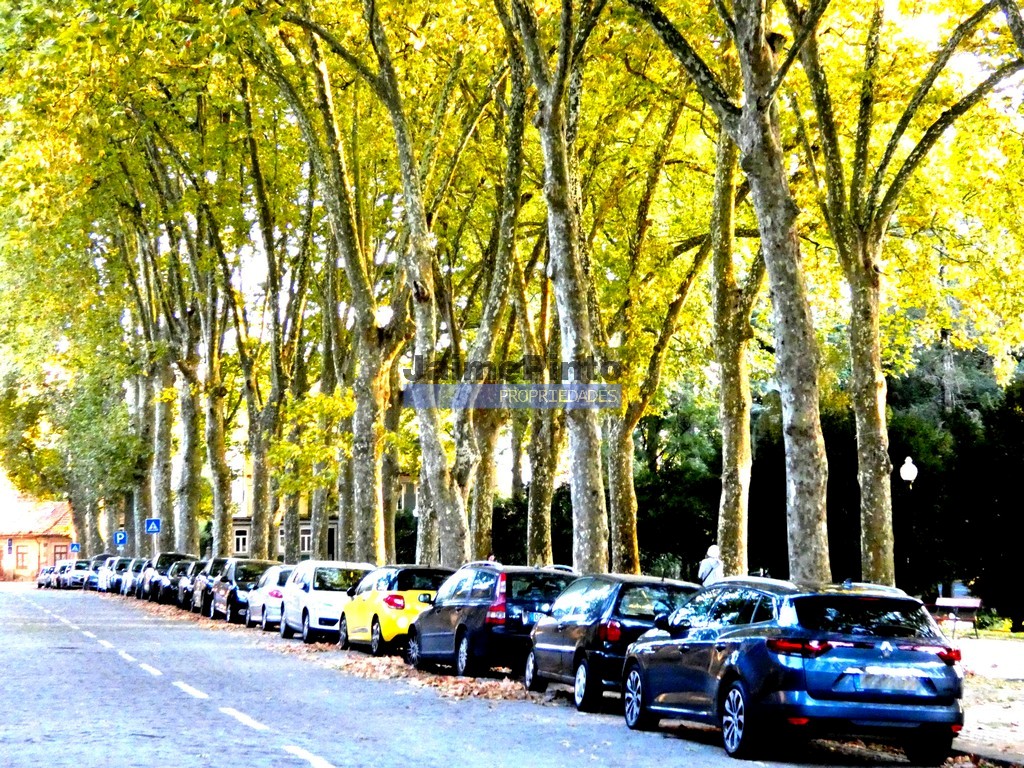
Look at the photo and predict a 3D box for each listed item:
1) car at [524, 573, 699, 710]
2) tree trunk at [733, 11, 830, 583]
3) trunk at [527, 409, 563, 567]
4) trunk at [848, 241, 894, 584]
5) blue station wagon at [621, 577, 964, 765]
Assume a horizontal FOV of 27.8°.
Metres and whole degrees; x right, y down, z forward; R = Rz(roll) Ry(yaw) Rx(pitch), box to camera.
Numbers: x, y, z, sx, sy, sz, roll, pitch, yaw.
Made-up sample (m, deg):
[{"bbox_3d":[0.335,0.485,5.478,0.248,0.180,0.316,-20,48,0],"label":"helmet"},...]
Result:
[{"bbox_3d":[1.289,2.928,23.738,1.700,1.440,4.000,2,-5,-11],"label":"car"},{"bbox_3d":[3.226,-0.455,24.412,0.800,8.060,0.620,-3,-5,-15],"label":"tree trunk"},{"bbox_3d":[0.788,3.198,51.789,0.750,5.184,0.680,2,-5,-15],"label":"trunk"},{"bbox_3d":[5.958,1.022,34.221,0.680,6.849,0.600,2,-5,-15],"label":"trunk"},{"bbox_3d":[2.398,2.530,18.852,1.840,1.460,4.630,3,-5,-15],"label":"blue station wagon"}]

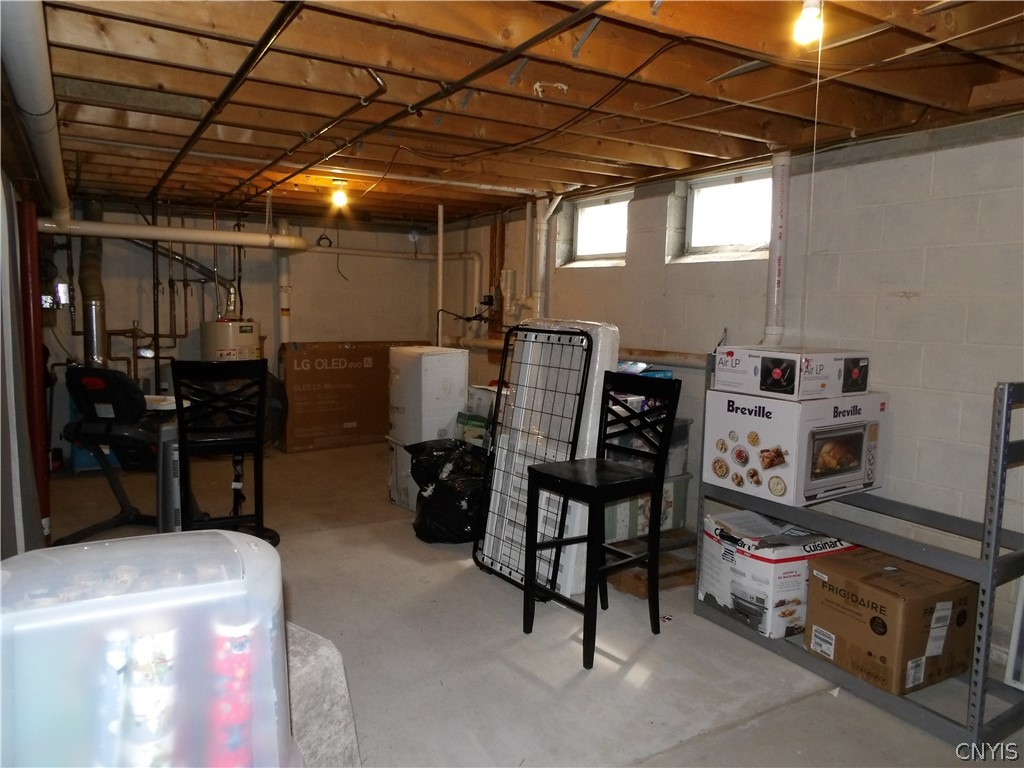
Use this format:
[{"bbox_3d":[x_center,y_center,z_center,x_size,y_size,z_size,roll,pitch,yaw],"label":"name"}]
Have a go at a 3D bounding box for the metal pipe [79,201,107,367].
[{"bbox_3d":[-3.257,-0.766,5.519,0.180,1.295,0.180,-3,7,-32],"label":"metal pipe"}]

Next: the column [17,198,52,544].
[{"bbox_3d":[-2.636,-0.042,3.925,0.105,1.930,0.105,-3,7,-32],"label":"column"}]

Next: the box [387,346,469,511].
[{"bbox_3d":[-0.596,0.313,5.058,0.430,1.100,0.470,-5,9,-39],"label":"box"}]

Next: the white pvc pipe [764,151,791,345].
[{"bbox_3d":[1.347,-0.680,3.597,0.100,0.980,0.100,-4,8,-30],"label":"white pvc pipe"}]

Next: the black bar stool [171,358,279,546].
[{"bbox_3d":[-1.554,0.435,3.865,0.465,1.130,0.520,-2,7,-18],"label":"black bar stool"}]

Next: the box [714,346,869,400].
[{"bbox_3d":[1.286,-0.059,3.276,0.475,0.188,0.455,-3,7,-31],"label":"box"}]

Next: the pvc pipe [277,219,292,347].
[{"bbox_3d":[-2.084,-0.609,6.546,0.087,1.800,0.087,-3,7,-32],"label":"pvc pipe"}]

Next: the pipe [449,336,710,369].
[{"bbox_3d":[0.262,-0.264,5.503,0.095,0.095,3.641,-4,7,-30],"label":"pipe"}]

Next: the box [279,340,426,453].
[{"bbox_3d":[-1.475,0.100,7.090,1.581,0.993,0.192,-3,8,-34],"label":"box"}]

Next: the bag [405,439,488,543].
[{"bbox_3d":[-0.395,0.642,4.456,0.520,0.590,0.440,0,7,-5],"label":"bag"}]

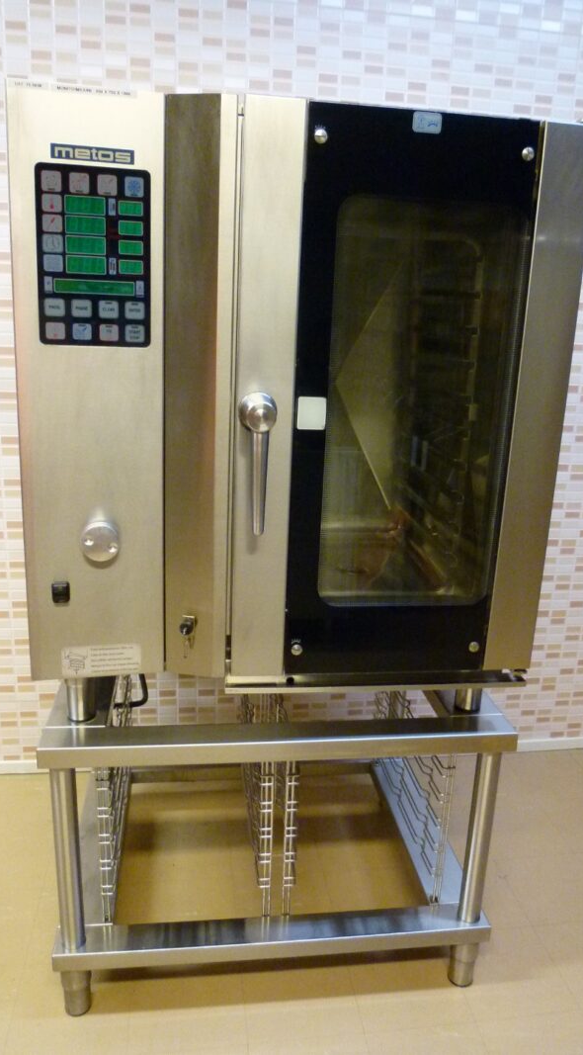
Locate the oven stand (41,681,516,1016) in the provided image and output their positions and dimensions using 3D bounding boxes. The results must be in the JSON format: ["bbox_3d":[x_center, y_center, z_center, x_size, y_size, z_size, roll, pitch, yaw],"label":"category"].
[{"bbox_3d":[-0.061,0.600,1.819,0.930,0.681,0.721,0,14,-7],"label":"oven stand"}]

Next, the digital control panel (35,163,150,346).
[{"bbox_3d":[-0.307,-0.420,1.140,0.170,0.264,0.015,-1,15,-13],"label":"digital control panel"}]

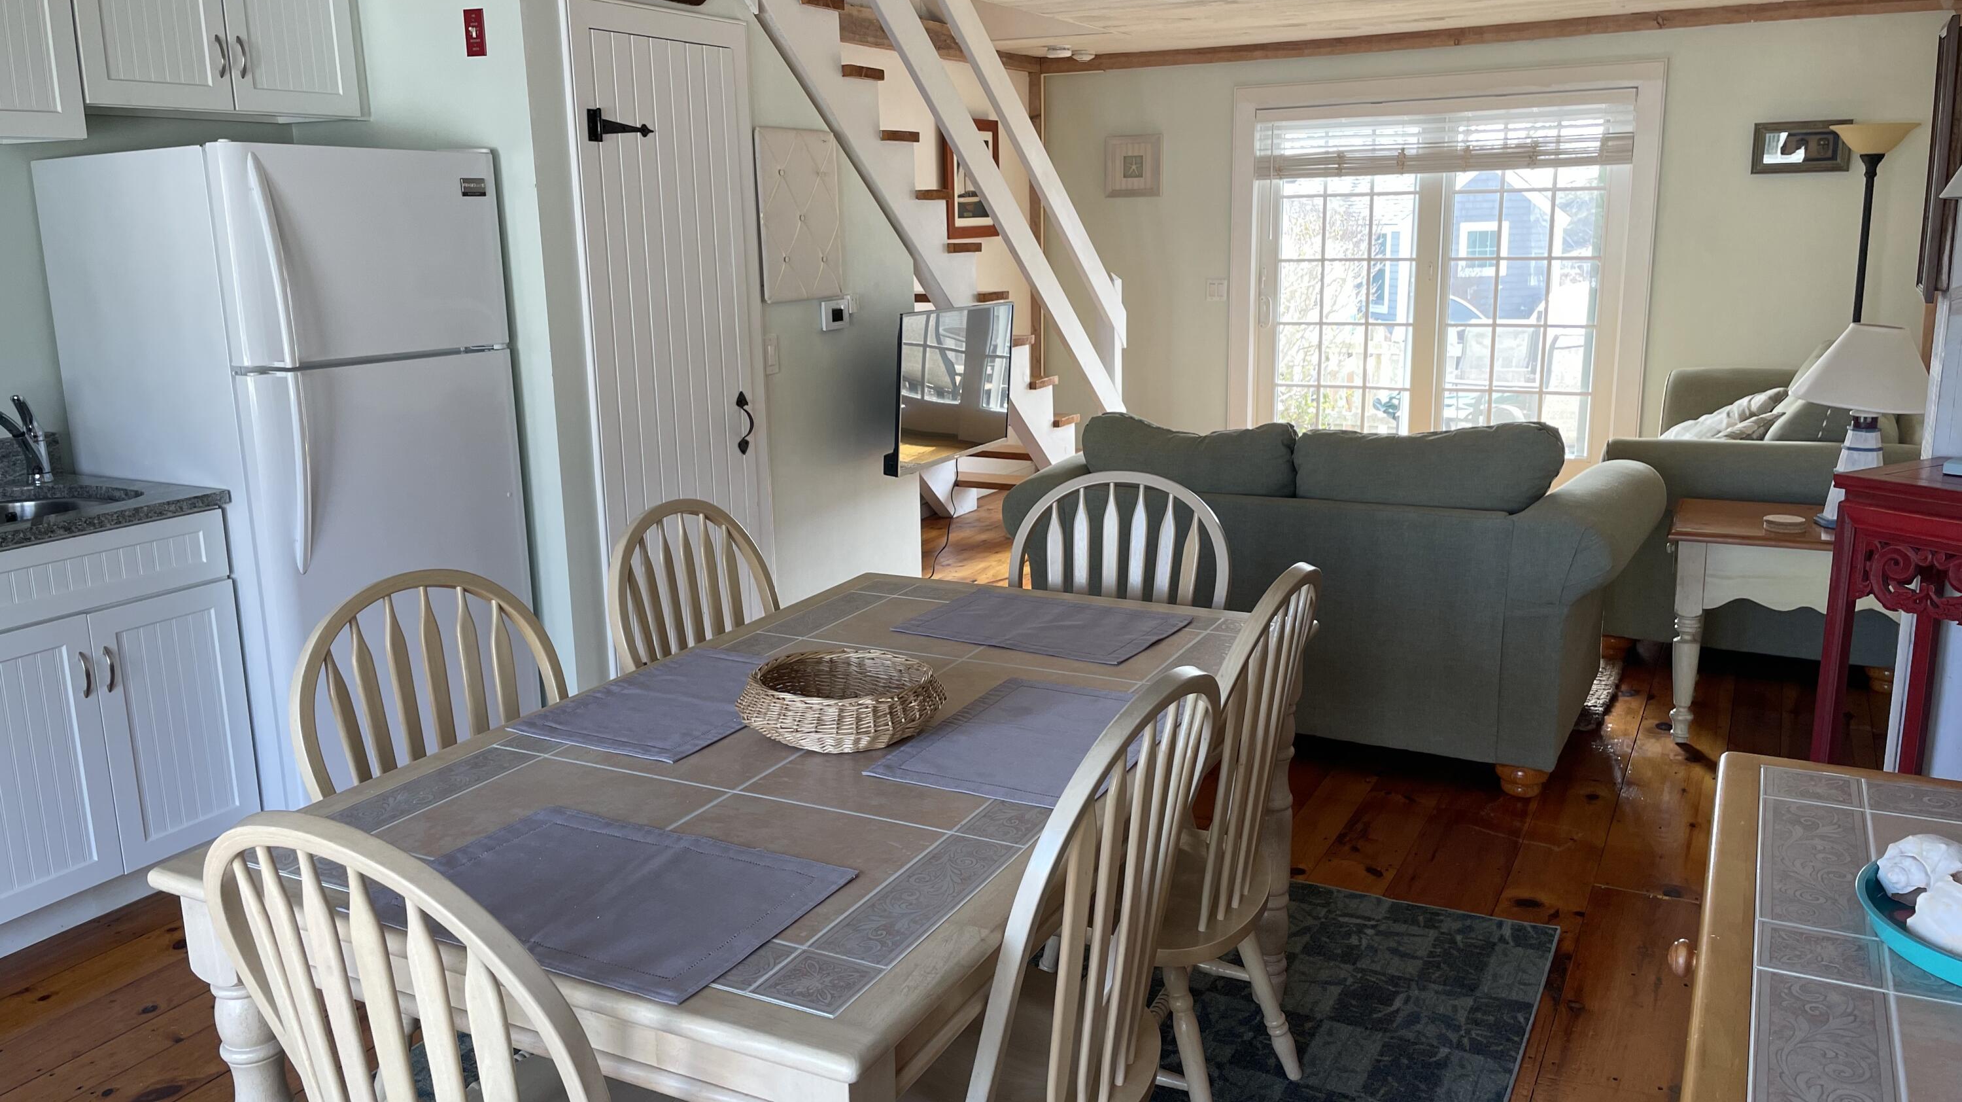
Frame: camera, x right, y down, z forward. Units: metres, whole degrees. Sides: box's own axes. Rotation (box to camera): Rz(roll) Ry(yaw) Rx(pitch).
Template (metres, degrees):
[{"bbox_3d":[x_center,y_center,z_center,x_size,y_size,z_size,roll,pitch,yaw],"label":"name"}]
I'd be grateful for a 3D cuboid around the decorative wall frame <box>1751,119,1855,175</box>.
[{"bbox_3d":[3.621,-1.779,6.499,0.378,0.217,0.025,6,14,27],"label":"decorative wall frame"}]

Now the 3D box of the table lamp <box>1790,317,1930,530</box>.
[{"bbox_3d":[2.490,-0.356,4.152,0.430,0.565,0.430,5,14,26],"label":"table lamp"}]

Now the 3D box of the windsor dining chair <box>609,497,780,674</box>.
[{"bbox_3d":[-0.339,0.407,2.854,0.520,0.985,0.490,5,14,26],"label":"windsor dining chair"}]

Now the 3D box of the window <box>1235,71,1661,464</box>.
[{"bbox_3d":[2.185,-1.254,7.185,1.990,2.040,0.120,5,14,26],"label":"window"}]

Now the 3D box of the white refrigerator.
[{"bbox_3d":[-1.752,-0.162,3.880,0.785,1.690,0.757,6,15,29],"label":"white refrigerator"}]

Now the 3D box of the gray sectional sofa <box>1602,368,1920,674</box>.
[{"bbox_3d":[2.964,-0.252,5.562,0.960,0.910,2.300,5,14,28],"label":"gray sectional sofa"}]

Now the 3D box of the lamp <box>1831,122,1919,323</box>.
[{"bbox_3d":[3.680,-0.854,6.226,0.320,1.810,0.320,6,14,27],"label":"lamp"}]

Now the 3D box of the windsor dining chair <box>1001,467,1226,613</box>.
[{"bbox_3d":[0.209,0.361,2.946,0.480,0.965,0.530,4,14,24],"label":"windsor dining chair"}]

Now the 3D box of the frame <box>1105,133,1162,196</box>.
[{"bbox_3d":[0.795,-2.007,7.692,0.315,0.312,0.030,5,14,26],"label":"frame"}]

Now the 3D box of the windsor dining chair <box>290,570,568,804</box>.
[{"bbox_3d":[-0.660,0.534,2.252,0.530,0.965,0.480,6,14,29],"label":"windsor dining chair"}]

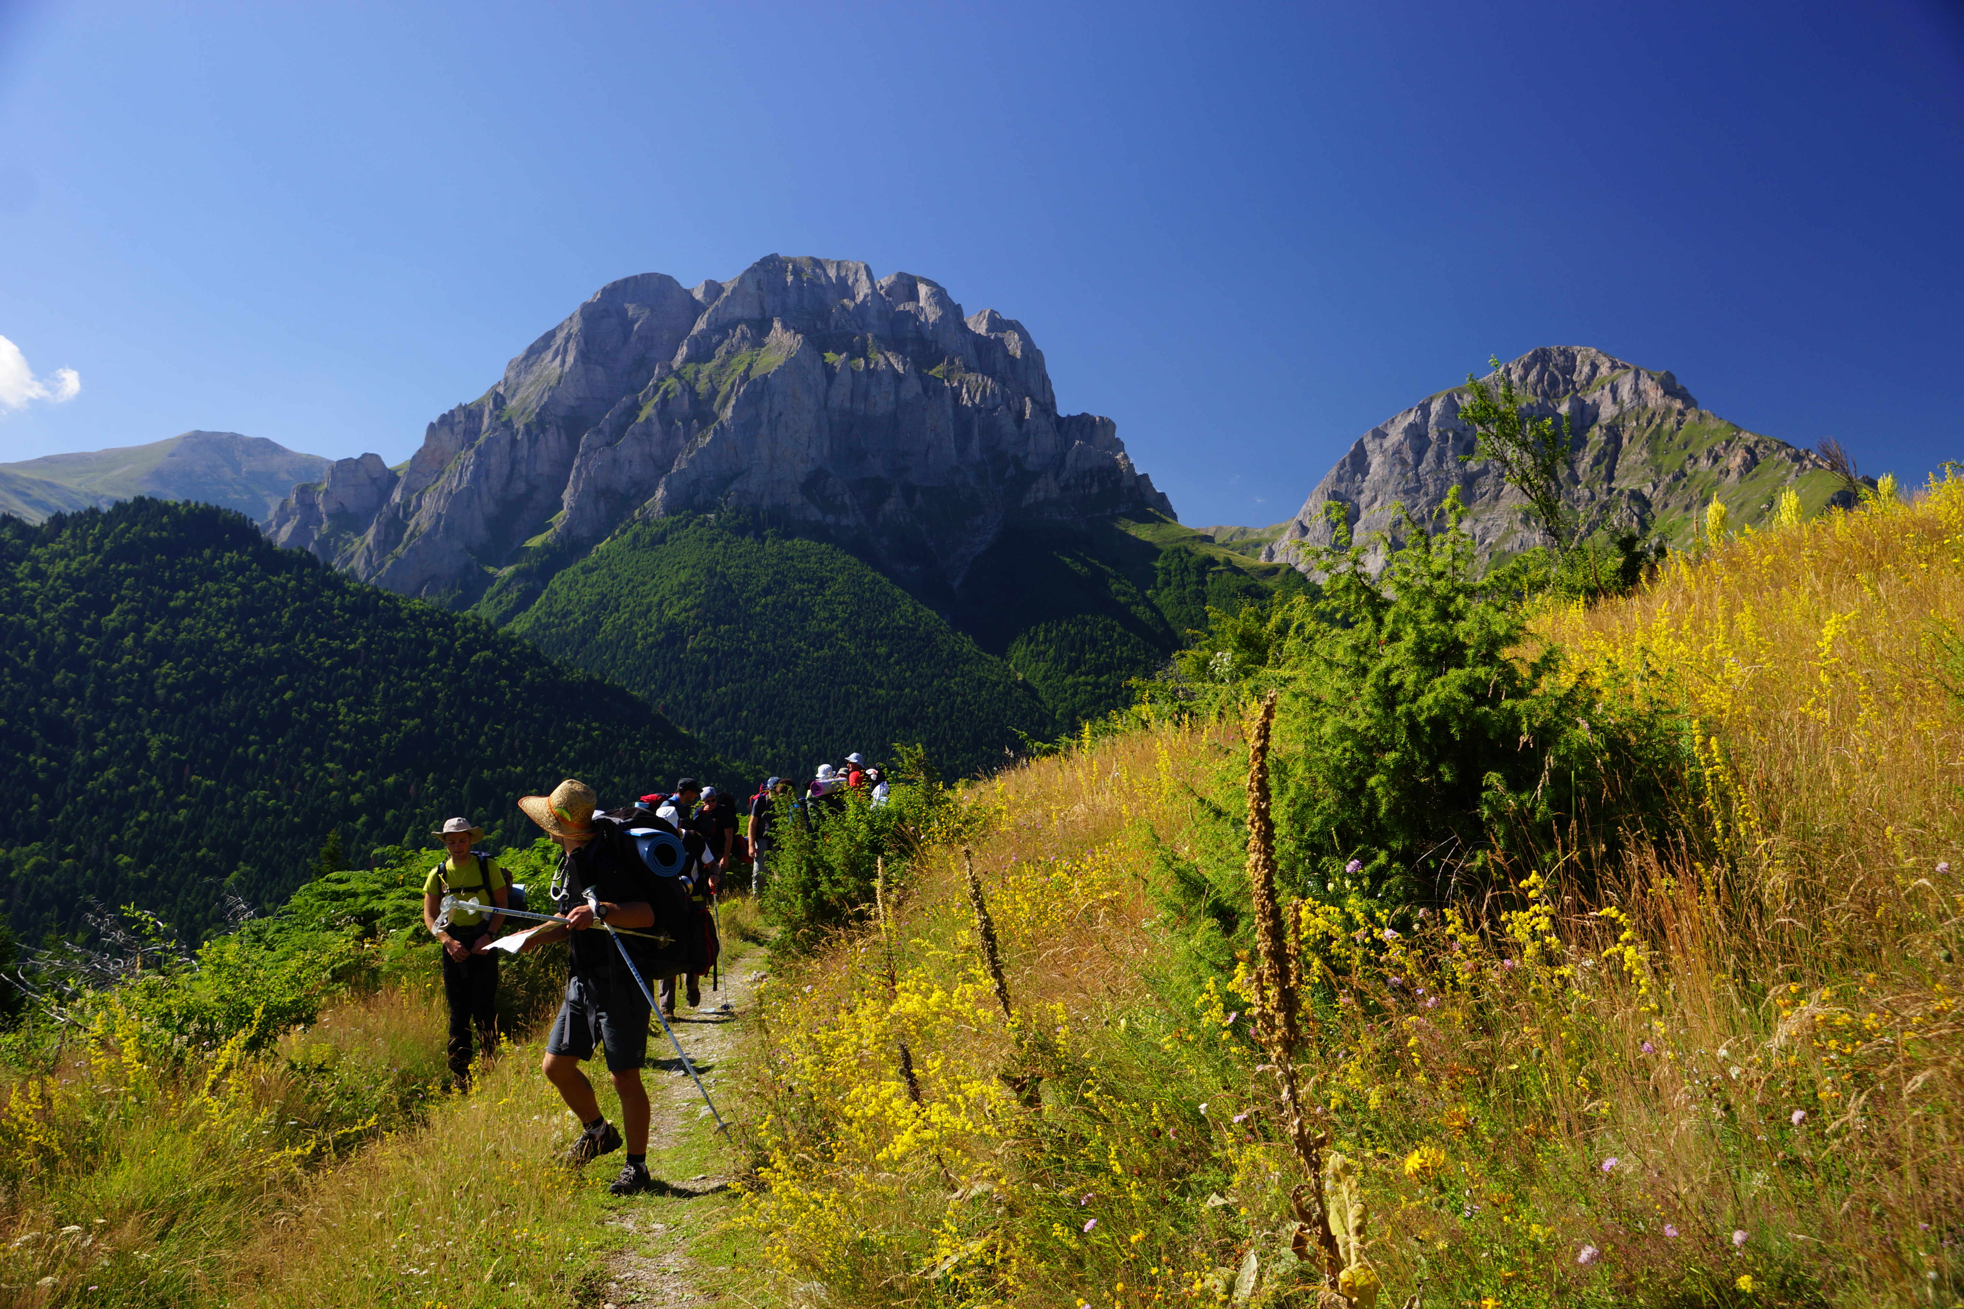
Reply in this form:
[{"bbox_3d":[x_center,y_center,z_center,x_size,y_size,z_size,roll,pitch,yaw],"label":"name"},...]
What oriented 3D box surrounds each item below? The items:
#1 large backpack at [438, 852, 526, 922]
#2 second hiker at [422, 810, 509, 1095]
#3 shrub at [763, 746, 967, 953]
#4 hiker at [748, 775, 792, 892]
[{"bbox_3d":[-3.310,1.560,10.880,0.460,0.580,0.320,0,-3,5],"label":"large backpack"},{"bbox_3d":[-3.340,1.950,10.600,0.560,1.800,0.420,0,-3,5],"label":"second hiker"},{"bbox_3d":[-1.210,2.000,17.000,2.000,2.100,1.800,0,-3,-4],"label":"shrub"},{"bbox_3d":[-2.570,2.380,20.200,0.520,1.750,0.420,2,-3,-30],"label":"hiker"}]

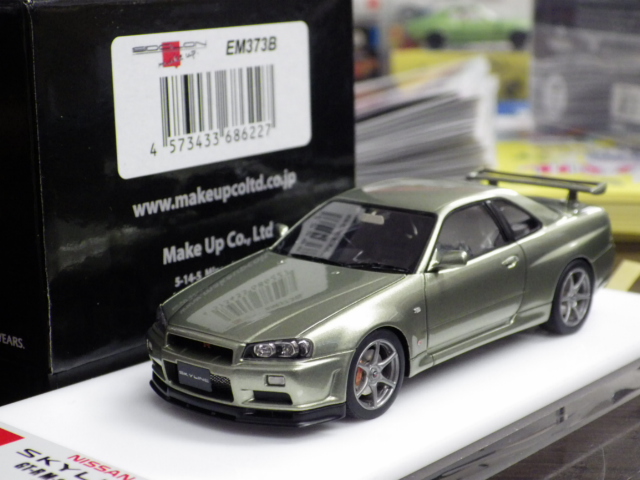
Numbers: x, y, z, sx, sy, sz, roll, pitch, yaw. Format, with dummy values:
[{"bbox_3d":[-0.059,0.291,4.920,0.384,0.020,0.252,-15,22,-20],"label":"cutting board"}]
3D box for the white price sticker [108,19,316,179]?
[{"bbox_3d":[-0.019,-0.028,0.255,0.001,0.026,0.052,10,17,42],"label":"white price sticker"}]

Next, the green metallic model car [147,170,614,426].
[{"bbox_3d":[0.015,0.006,0.242,0.043,0.032,0.107,8,15,40],"label":"green metallic model car"}]

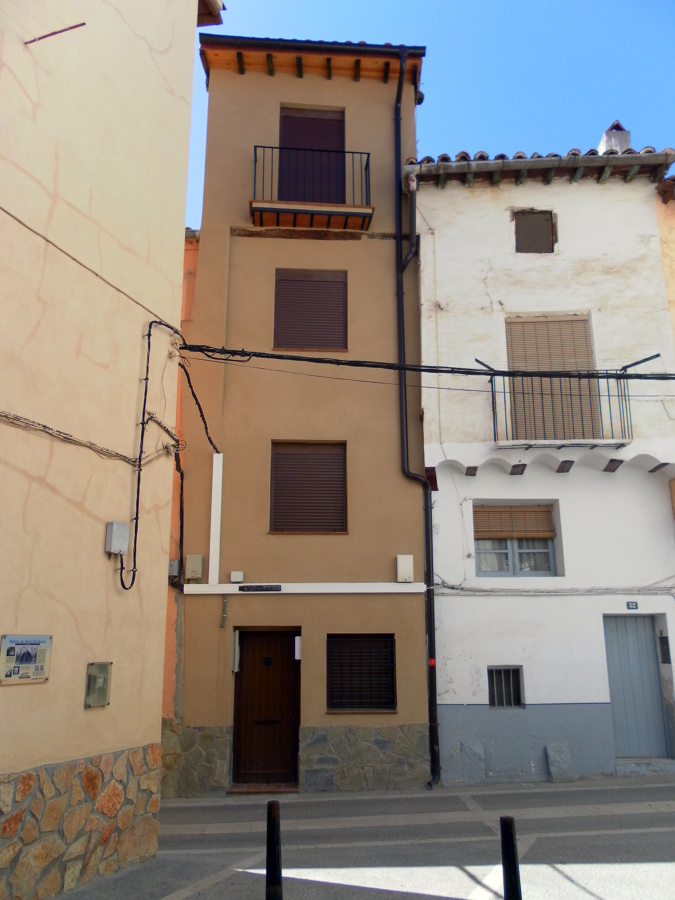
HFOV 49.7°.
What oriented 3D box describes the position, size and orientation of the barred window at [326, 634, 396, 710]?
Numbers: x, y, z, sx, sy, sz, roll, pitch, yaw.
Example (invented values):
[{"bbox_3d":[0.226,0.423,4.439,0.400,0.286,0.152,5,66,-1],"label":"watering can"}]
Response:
[{"bbox_3d":[0.339,3.122,10.224,0.973,1.030,0.100,1,-13,-4],"label":"barred window"}]

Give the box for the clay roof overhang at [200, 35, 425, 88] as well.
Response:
[{"bbox_3d":[-0.394,-6.398,11.956,3.600,0.350,0.700,1,-13,-4],"label":"clay roof overhang"}]

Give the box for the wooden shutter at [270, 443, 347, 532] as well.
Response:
[{"bbox_3d":[-0.424,0.546,10.794,1.134,1.355,0.090,1,-13,-4],"label":"wooden shutter"}]

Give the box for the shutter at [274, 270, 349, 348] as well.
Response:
[{"bbox_3d":[-0.414,-2.208,11.420,1.145,1.326,0.090,1,-13,-4],"label":"shutter"}]

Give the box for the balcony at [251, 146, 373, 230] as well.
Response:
[{"bbox_3d":[-0.396,-4.133,11.540,1.883,1.150,0.460,1,-13,-4],"label":"balcony"}]

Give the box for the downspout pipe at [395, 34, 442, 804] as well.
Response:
[{"bbox_3d":[1.161,-0.968,10.784,0.470,11.080,0.680,1,-13,-4],"label":"downspout pipe"}]

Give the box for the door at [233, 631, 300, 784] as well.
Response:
[{"bbox_3d":[-0.986,3.552,10.130,0.914,2.019,0.100,1,-13,-4],"label":"door"}]

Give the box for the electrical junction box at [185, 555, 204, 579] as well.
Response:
[{"bbox_3d":[-1.997,1.653,10.221,0.242,0.332,0.130,1,-13,-4],"label":"electrical junction box"}]

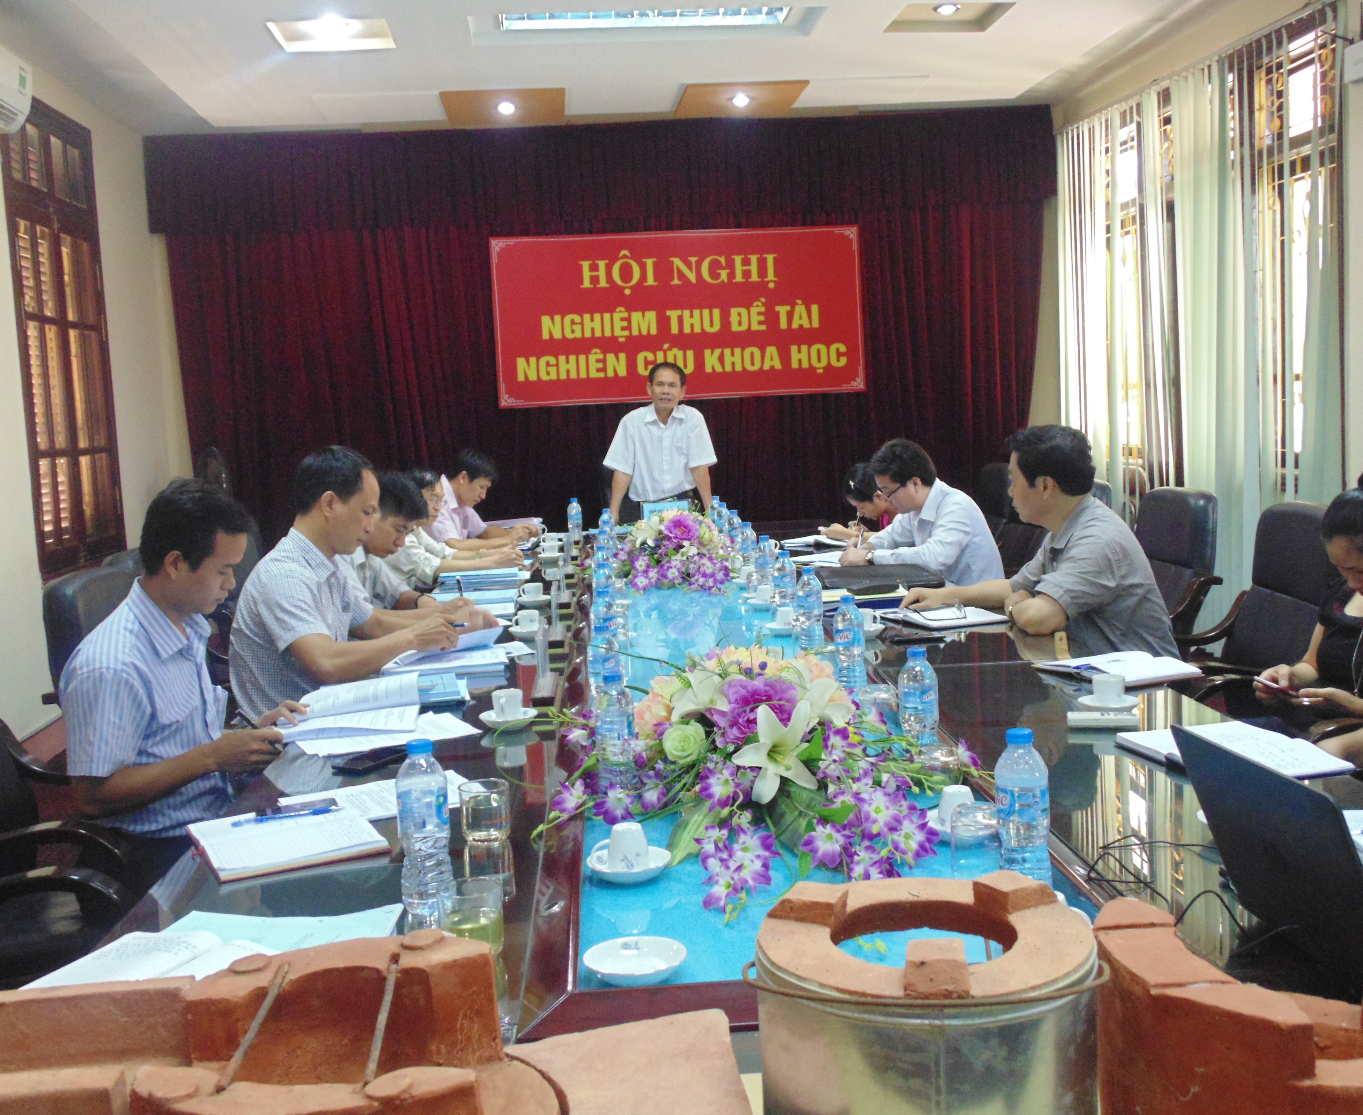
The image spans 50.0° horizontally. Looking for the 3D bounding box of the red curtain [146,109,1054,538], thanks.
[{"bbox_3d":[-0.390,-1.117,9.177,5.609,3.162,0.200,-3,6,-3],"label":"red curtain"}]

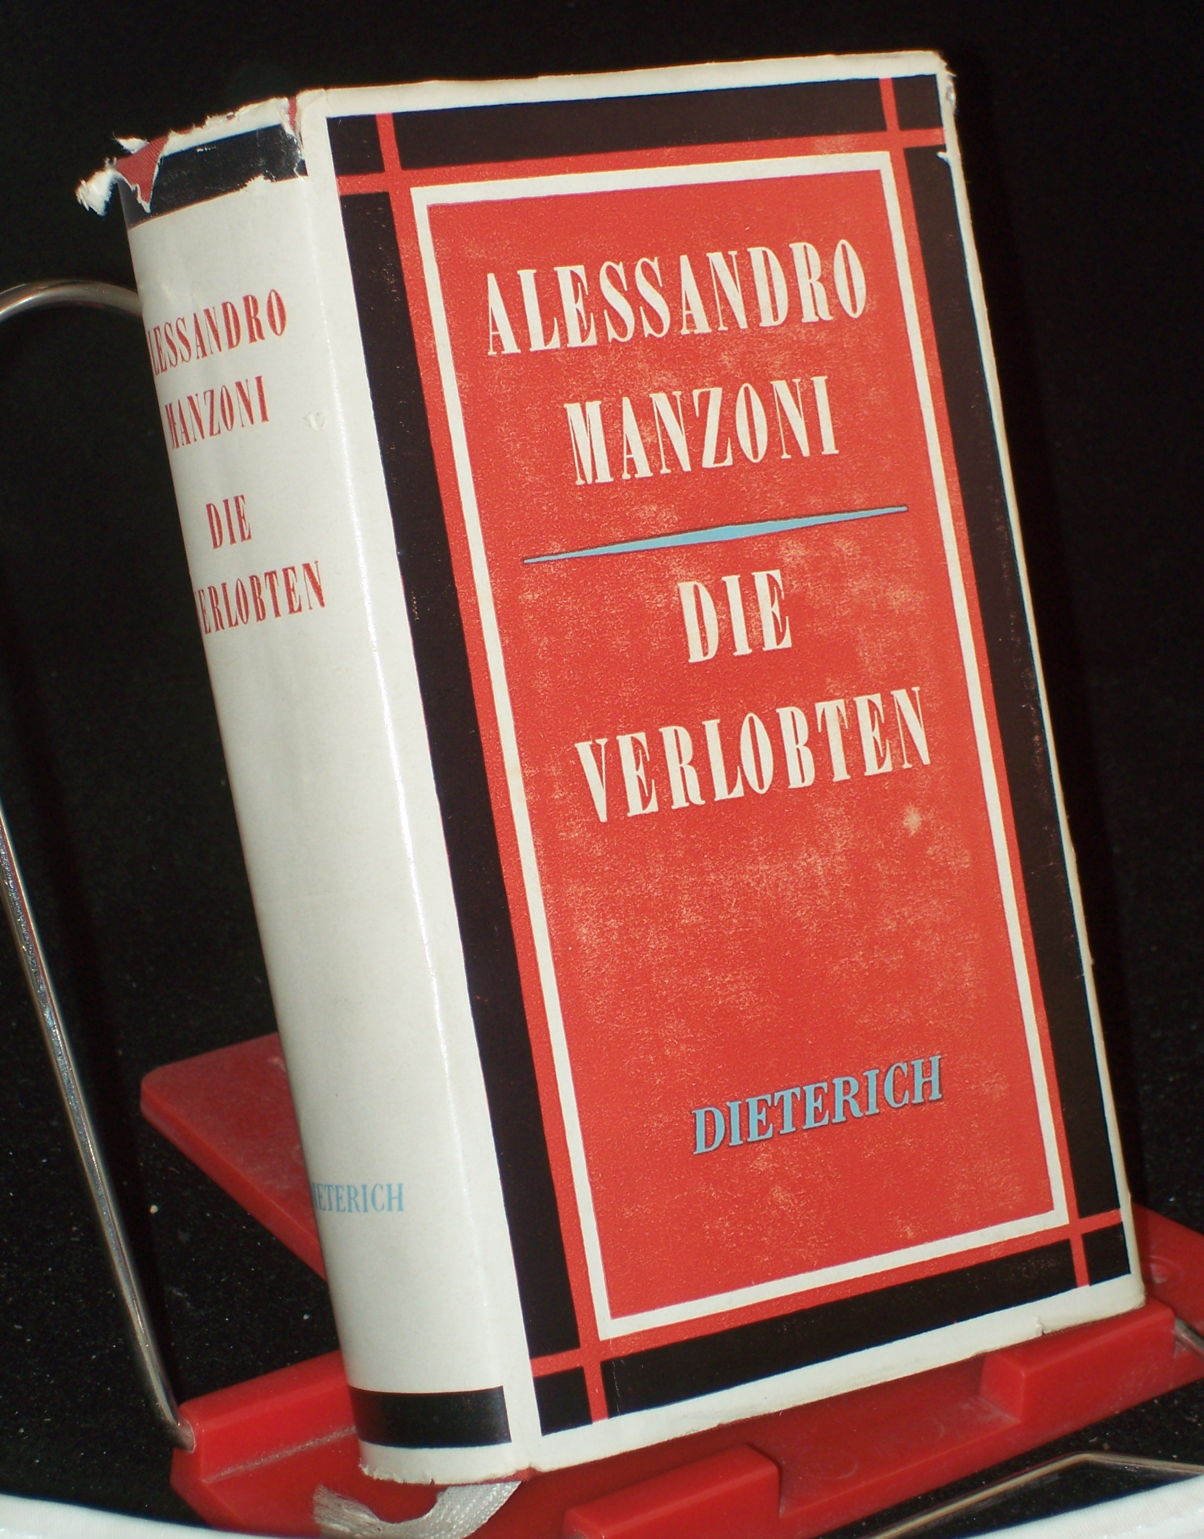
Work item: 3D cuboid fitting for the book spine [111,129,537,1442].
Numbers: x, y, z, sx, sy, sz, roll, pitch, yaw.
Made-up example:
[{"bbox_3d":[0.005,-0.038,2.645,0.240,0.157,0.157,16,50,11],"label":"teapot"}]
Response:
[{"bbox_3d":[-0.036,0.004,0.620,0.016,0.178,0.042,-9,0,-35],"label":"book spine"}]

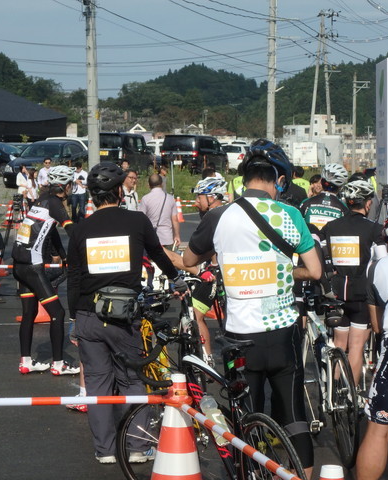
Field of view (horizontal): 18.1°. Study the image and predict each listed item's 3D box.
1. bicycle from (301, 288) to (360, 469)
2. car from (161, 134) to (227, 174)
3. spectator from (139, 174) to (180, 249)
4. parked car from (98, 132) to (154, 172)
[{"bbox_3d":[0.781,0.769,7.320,0.480,0.970,1.680,0,3,-1],"label":"bicycle"},{"bbox_3d":[0.064,-4.119,58.704,1.780,1.860,4.750,1,4,18],"label":"car"},{"bbox_3d":[-0.398,0.025,14.748,0.500,1.640,0.330,-1,3,-9],"label":"spectator"},{"bbox_3d":[-2.832,-3.340,48.000,1.475,1.720,3.400,1,4,17],"label":"parked car"}]

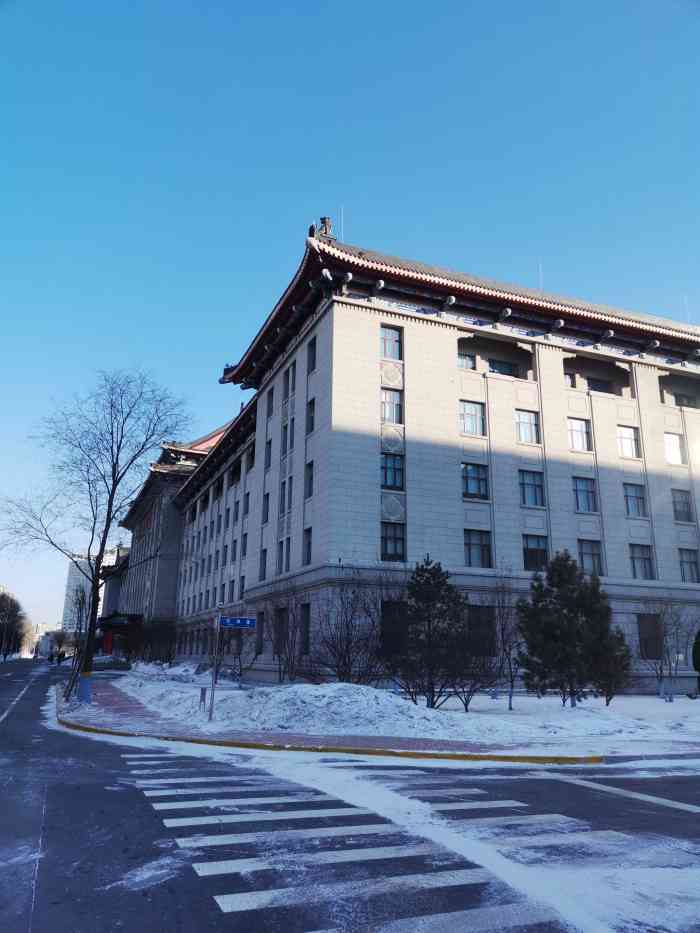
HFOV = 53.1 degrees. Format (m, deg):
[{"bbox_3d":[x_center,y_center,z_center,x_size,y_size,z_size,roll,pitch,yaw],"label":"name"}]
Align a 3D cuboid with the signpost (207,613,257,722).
[{"bbox_3d":[-3.393,5.641,19.849,1.130,2.923,0.120,9,-17,-28],"label":"signpost"}]

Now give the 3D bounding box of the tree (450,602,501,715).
[{"bbox_3d":[4.188,6.247,23.205,1.700,3.560,1.700,-2,-15,10],"label":"tree"}]

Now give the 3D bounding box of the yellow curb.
[{"bbox_3d":[-2.405,6.199,15.975,15.393,0.140,2.014,-8,-17,30],"label":"yellow curb"}]

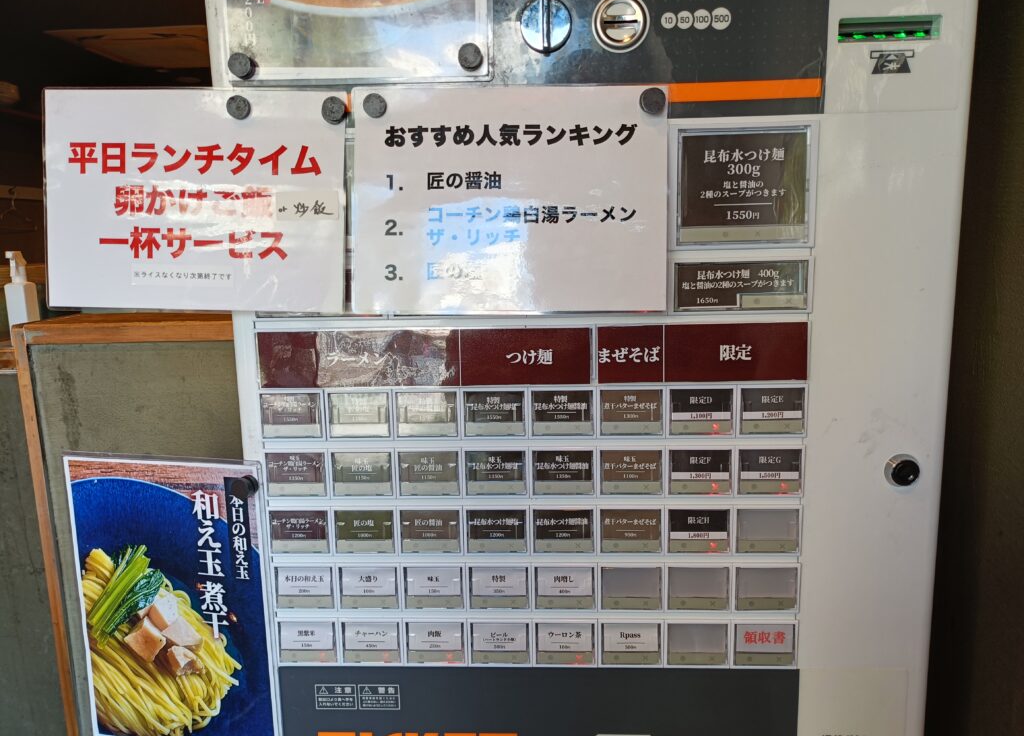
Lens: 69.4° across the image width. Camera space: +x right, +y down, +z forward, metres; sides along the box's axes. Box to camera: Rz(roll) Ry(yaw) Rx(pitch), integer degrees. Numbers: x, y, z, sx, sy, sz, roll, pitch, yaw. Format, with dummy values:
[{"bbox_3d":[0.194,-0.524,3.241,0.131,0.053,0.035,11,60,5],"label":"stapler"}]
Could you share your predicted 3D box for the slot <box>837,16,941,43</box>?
[{"bbox_3d":[0.352,-0.316,0.689,0.094,0.022,0.018,-1,9,3],"label":"slot"}]

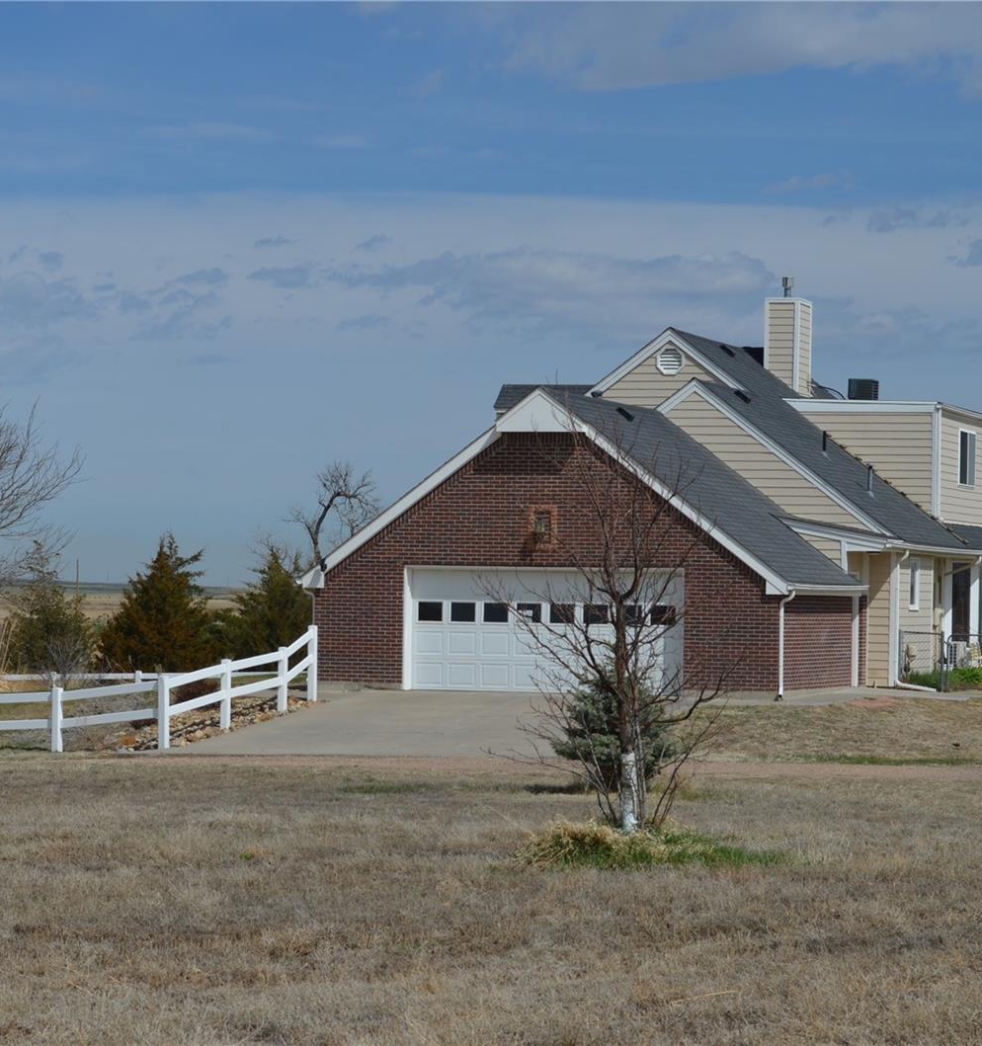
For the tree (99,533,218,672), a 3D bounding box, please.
[{"bbox_3d":[-9.894,2.687,107.000,3.500,4.800,3.400,1,-1,0],"label":"tree"}]

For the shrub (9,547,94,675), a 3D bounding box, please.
[{"bbox_3d":[-11.335,2.450,92.500,2.250,3.750,2.200,1,-1,-7],"label":"shrub"}]

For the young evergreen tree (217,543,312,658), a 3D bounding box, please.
[{"bbox_3d":[-6.142,2.622,99.000,2.850,3.900,2.700,1,-1,-4],"label":"young evergreen tree"}]

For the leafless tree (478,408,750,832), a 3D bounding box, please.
[{"bbox_3d":[1.129,0.897,33.000,2.500,3.900,2.400,1,-1,0],"label":"leafless tree"}]

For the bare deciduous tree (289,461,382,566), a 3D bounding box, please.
[{"bbox_3d":[-4.745,1.740,110.000,4.300,7.400,4.000,1,-1,-2],"label":"bare deciduous tree"}]

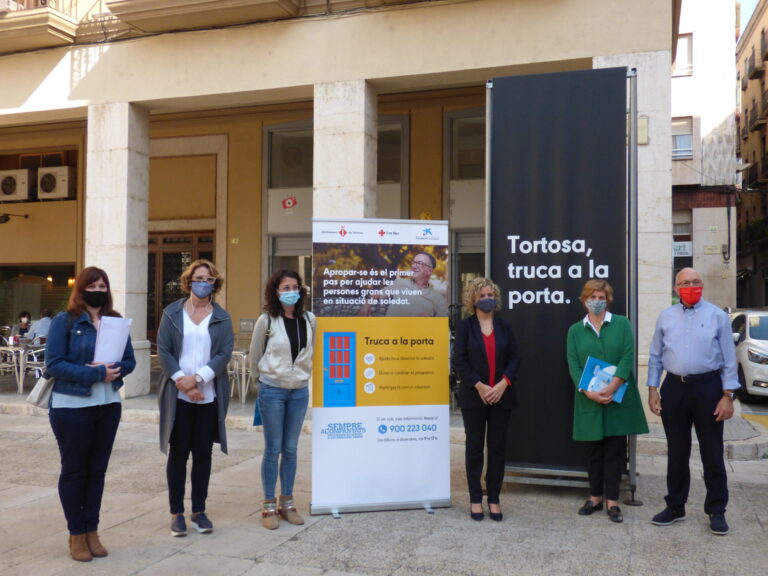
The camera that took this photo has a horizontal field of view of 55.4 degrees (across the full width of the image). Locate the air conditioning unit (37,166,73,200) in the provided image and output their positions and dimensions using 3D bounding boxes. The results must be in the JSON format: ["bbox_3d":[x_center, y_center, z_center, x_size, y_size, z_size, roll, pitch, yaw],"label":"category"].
[{"bbox_3d":[-6.408,-2.044,14.442,0.740,0.600,0.290,0,-1,19],"label":"air conditioning unit"}]

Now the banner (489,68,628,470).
[{"bbox_3d":[1.354,-0.131,5.650,1.030,3.050,0.080,0,-1,16],"label":"banner"}]

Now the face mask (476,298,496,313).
[{"bbox_3d":[0.717,0.119,5.120,0.143,0.110,0.100,1,-1,-3],"label":"face mask"}]

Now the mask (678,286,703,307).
[{"bbox_3d":[2.042,0.054,4.870,0.145,0.123,0.100,0,-1,13],"label":"mask"}]

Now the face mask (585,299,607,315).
[{"bbox_3d":[1.497,0.133,5.170,0.143,0.110,0.100,0,-1,9],"label":"face mask"}]

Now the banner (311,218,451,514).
[{"bbox_3d":[-0.021,0.555,5.240,1.010,2.070,0.140,1,-1,-12],"label":"banner"}]

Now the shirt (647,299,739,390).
[{"bbox_3d":[2.086,0.382,4.950,0.570,0.620,0.300,0,-1,30],"label":"shirt"}]

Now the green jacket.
[{"bbox_3d":[1.594,0.645,5.220,0.540,0.900,0.350,0,-1,21],"label":"green jacket"}]

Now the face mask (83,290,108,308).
[{"bbox_3d":[-1.693,0.068,4.300,0.145,0.110,0.100,1,-1,-30],"label":"face mask"}]

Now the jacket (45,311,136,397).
[{"bbox_3d":[-1.732,0.387,4.320,0.460,0.510,0.320,1,-1,-36],"label":"jacket"}]

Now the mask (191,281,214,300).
[{"bbox_3d":[-1.179,0.012,4.770,0.150,0.115,0.105,1,-1,-19],"label":"mask"}]

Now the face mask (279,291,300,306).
[{"bbox_3d":[-0.642,0.071,4.950,0.145,0.110,0.100,1,-1,-25],"label":"face mask"}]

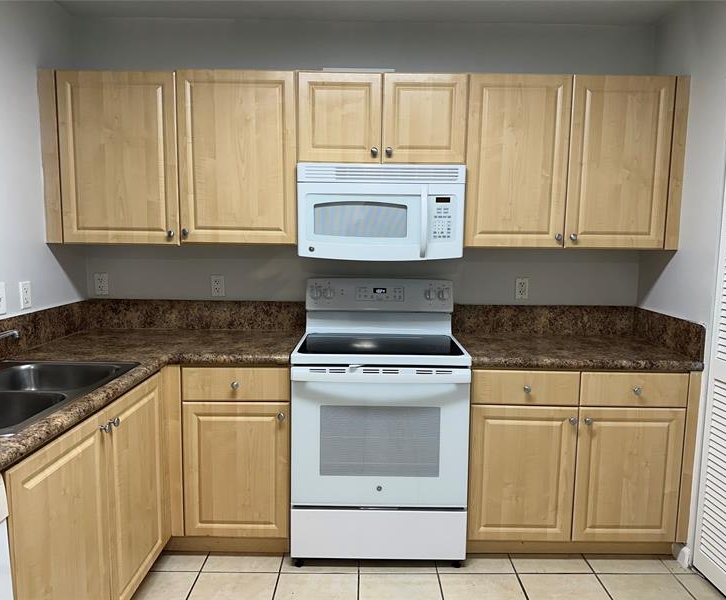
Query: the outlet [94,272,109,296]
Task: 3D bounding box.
[{"bbox_3d":[-1.394,-0.084,2.956,0.072,0.116,0.012,1,6,0],"label":"outlet"}]

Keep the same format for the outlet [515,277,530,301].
[{"bbox_3d":[0.853,-0.057,2.958,0.072,0.116,0.012,1,6,0],"label":"outlet"}]

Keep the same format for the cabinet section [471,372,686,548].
[{"bbox_3d":[0.914,0.646,2.670,0.914,0.759,0.598,1,6,0],"label":"cabinet section"}]

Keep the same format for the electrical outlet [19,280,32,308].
[{"bbox_3d":[-1.466,-0.021,2.421,0.012,0.116,0.073,1,6,0],"label":"electrical outlet"}]

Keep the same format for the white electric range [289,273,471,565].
[{"bbox_3d":[0.075,0.524,2.667,0.758,1.200,0.680,1,6,0],"label":"white electric range"}]

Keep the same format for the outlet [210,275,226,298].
[{"bbox_3d":[-0.771,-0.073,2.957,0.072,0.116,0.012,1,6,0],"label":"outlet"}]

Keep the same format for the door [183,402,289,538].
[{"bbox_3d":[-0.542,0.735,2.397,0.452,0.602,0.022,1,6,0],"label":"door"}]

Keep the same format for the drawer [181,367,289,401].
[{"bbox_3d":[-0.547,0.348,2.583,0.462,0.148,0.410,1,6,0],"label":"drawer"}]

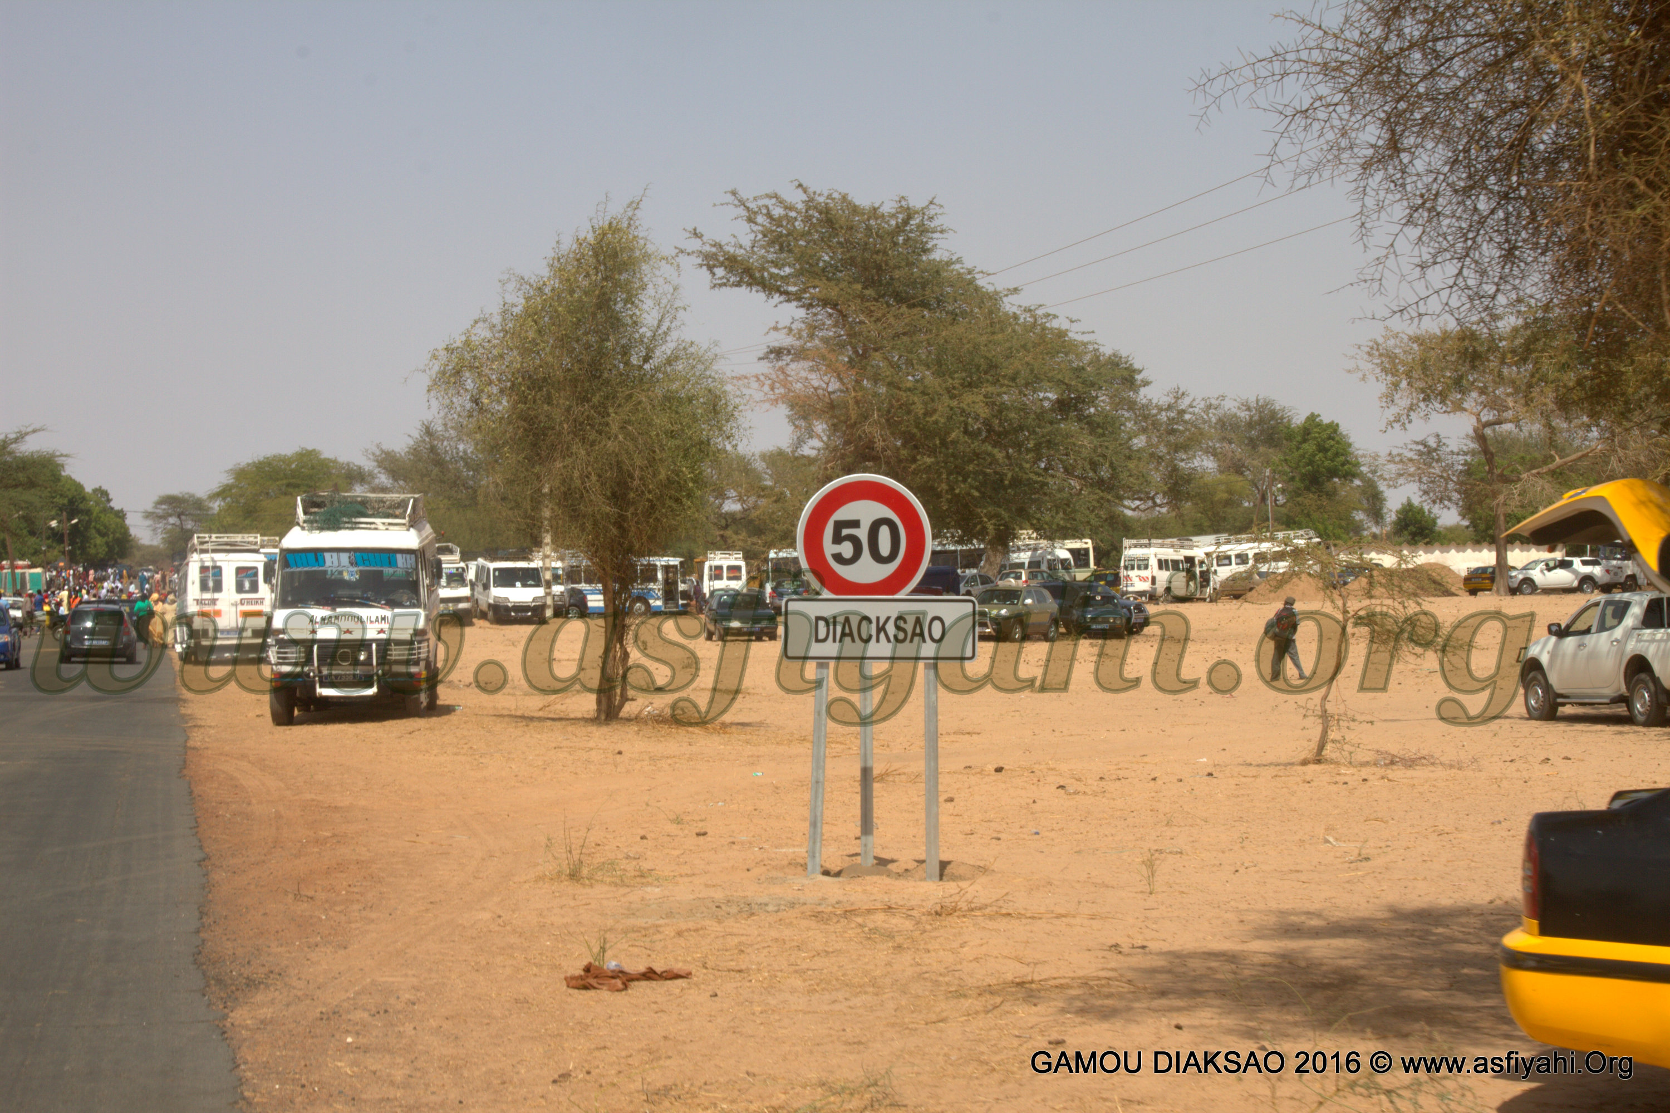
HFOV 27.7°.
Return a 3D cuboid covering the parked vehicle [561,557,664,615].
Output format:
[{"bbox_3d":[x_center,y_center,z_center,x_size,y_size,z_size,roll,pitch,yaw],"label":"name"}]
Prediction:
[{"bbox_3d":[-9.849,1.349,149.000,6.800,2.600,2.200,0,0,-2],"label":"parked vehicle"}]

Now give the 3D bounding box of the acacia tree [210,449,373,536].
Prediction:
[{"bbox_3d":[-36.030,-2.470,225.000,10.930,9.450,10.500,0,0,0],"label":"acacia tree"}]

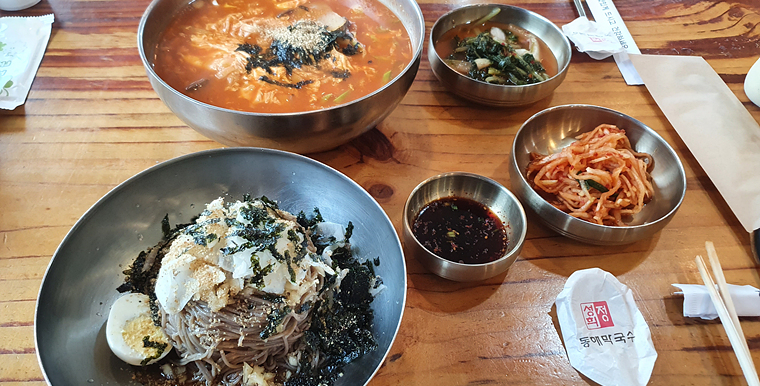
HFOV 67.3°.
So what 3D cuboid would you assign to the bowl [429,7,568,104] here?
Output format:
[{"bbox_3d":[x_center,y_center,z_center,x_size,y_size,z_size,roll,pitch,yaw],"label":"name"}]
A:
[{"bbox_3d":[0.110,-0.123,0.535,0.129,0.043,0.129,1,50,-1],"label":"bowl"}]

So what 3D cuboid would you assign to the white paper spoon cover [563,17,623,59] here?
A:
[{"bbox_3d":[0.216,-0.156,0.579,0.057,0.025,0.075,2,50,-1],"label":"white paper spoon cover"}]

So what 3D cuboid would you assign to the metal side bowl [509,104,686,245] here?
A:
[{"bbox_3d":[0.162,-0.009,0.441,0.127,0.043,0.127,1,50,-1],"label":"metal side bowl"}]

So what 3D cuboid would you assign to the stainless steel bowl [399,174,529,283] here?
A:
[{"bbox_3d":[0.061,0.026,0.414,0.085,0.033,0.085,1,50,-1],"label":"stainless steel bowl"}]

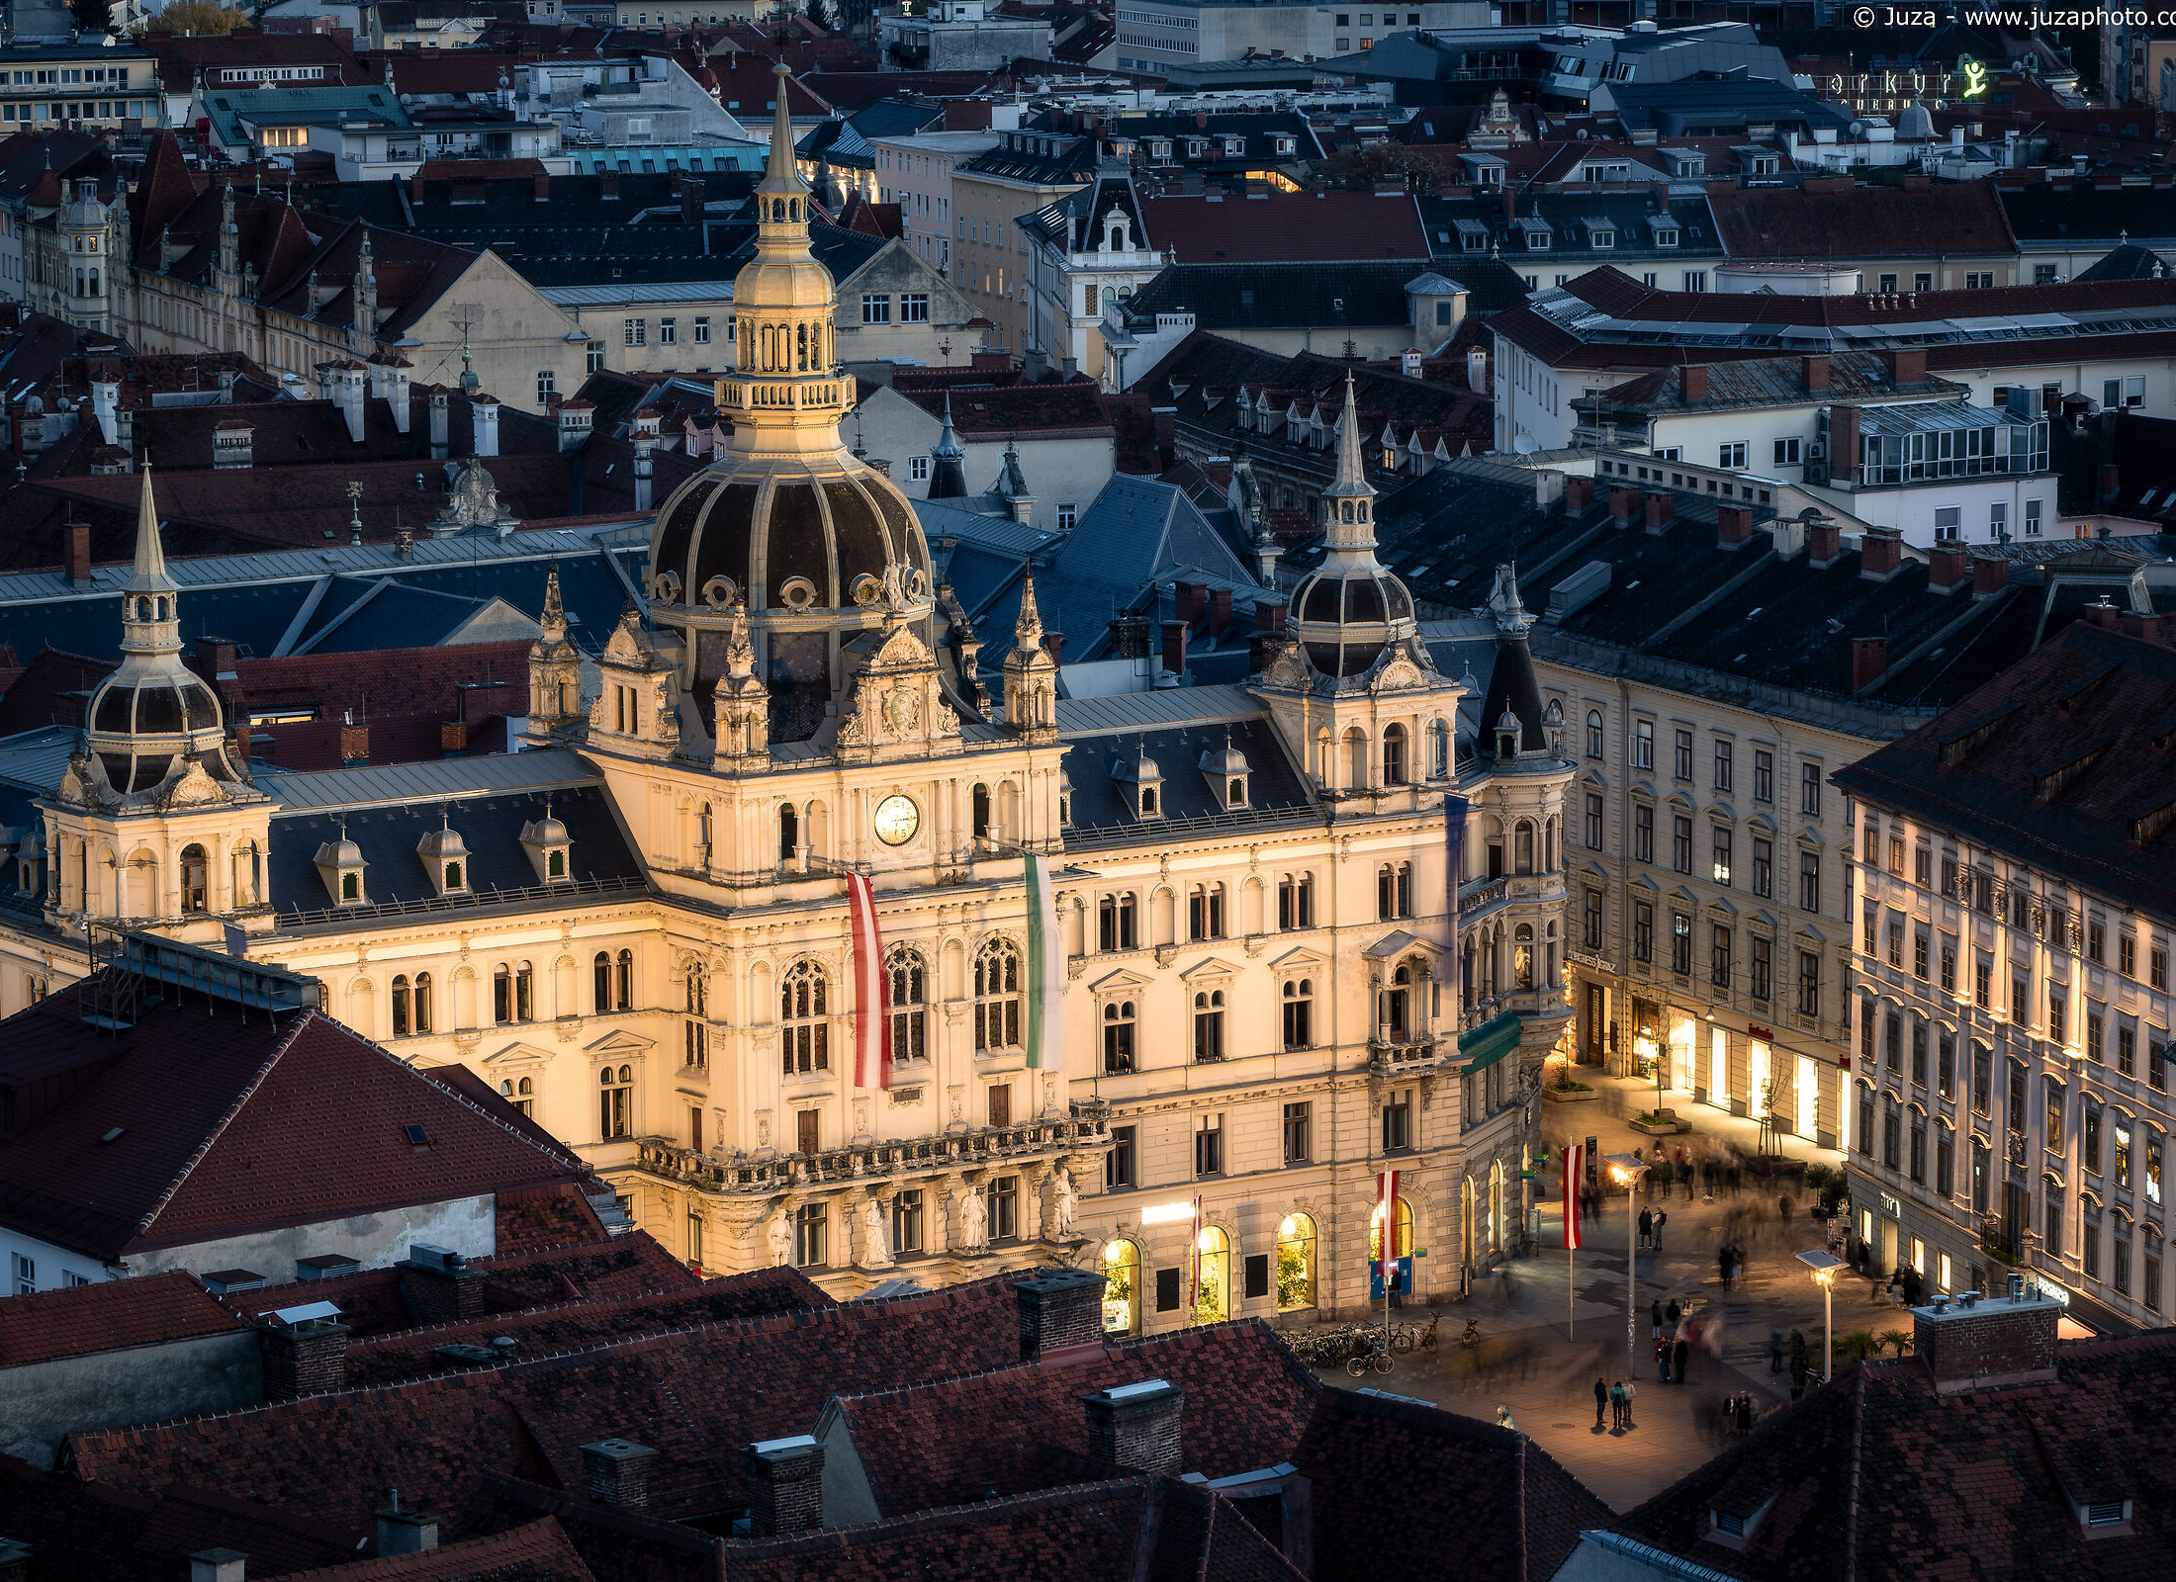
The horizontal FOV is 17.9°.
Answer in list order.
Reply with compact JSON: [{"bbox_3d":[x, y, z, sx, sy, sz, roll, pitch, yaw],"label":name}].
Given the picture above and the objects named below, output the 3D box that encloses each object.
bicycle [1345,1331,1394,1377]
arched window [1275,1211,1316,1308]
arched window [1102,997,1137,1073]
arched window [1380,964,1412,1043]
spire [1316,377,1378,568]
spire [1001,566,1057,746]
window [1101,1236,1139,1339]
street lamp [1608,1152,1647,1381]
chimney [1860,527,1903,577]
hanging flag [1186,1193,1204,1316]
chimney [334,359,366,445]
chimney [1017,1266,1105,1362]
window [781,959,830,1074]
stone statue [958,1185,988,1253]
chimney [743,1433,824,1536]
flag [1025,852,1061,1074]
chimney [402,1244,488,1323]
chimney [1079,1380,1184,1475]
[{"bbox_3d":[10.751,21.647,262.838,1.780,1.130,0.580,-4,9,-21],"label":"bicycle"},{"bbox_3d":[8.238,18.460,271.365,1.880,3.920,0.300,-6,10,-34],"label":"arched window"},{"bbox_3d":[1.248,9.727,273.937,1.500,2.750,0.350,-6,10,-34],"label":"arched window"},{"bbox_3d":[12.556,8.676,281.514,1.250,3.000,0.350,-6,10,-34],"label":"arched window"},{"bbox_3d":[10.591,-13.030,280.819,2.300,8.042,2.300,-6,10,-34],"label":"spire"},{"bbox_3d":[-2.051,-5.144,256.015,1.500,6.700,1.500,-6,10,-34],"label":"spire"},{"bbox_3d":[1.396,19.182,266.760,1.880,3.920,0.300,-6,10,-34],"label":"window"},{"bbox_3d":[21.124,18.535,269.323,1.350,9.004,1.300,-6,10,-34],"label":"street lamp"},{"bbox_3d":[38.077,-11.244,331.965,0.969,2.193,2.193,-4,9,-26],"label":"chimney"},{"bbox_3d":[4.063,17.175,257.804,0.150,4.100,0.950,3,9,20],"label":"hanging flag"},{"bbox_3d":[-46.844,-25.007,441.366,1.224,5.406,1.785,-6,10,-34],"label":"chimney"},{"bbox_3d":[-0.590,11.938,156.650,1.850,1.700,1.030,-6,10,-34],"label":"chimney"},{"bbox_3d":[-10.744,8.607,263.741,2.132,4.488,0.357,-6,10,-34],"label":"window"},{"bbox_3d":[-4.347,16.318,263.885,0.950,2.500,0.750,-6,10,-34],"label":"stone statue"},{"bbox_3d":[-6.125,14.185,141.122,1.330,1.850,1.050,-6,10,-34],"label":"chimney"},{"bbox_3d":[-1.736,6.487,264.541,0.306,8.228,2.173,-6,10,-34],"label":"flag"},{"bbox_3d":[-15.654,12.383,168.109,1.000,2.450,2.350,-8,11,-41],"label":"chimney"},{"bbox_3d":[0.992,14.182,153.122,2.100,2.170,1.050,-8,11,-41],"label":"chimney"}]

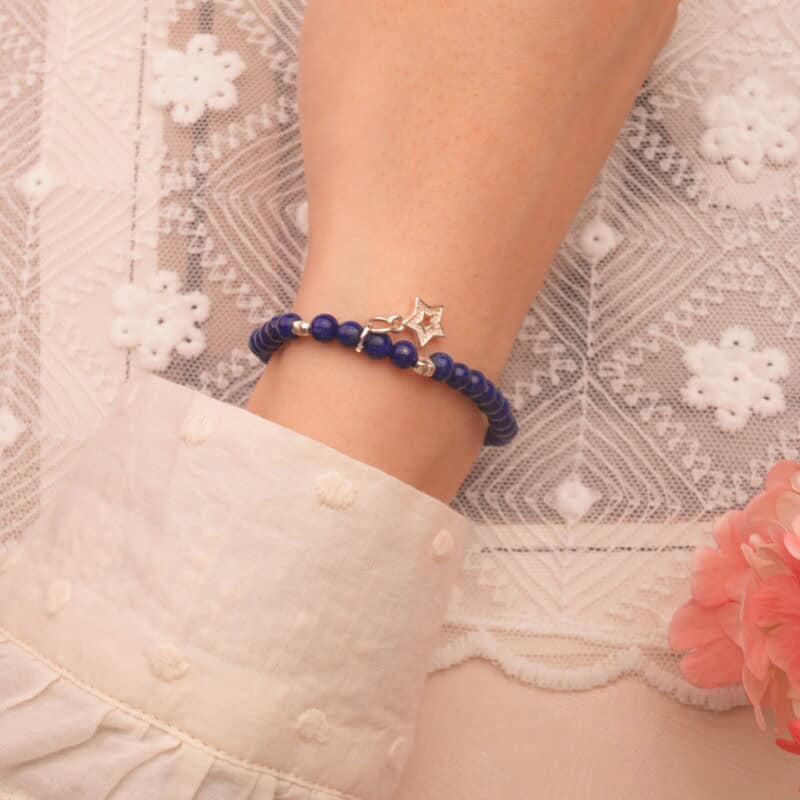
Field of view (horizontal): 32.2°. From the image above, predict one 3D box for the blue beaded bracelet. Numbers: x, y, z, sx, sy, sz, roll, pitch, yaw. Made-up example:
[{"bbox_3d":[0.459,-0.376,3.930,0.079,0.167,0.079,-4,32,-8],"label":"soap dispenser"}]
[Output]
[{"bbox_3d":[-0.002,-0.007,0.332,0.063,0.061,0.017,13,76,15],"label":"blue beaded bracelet"}]

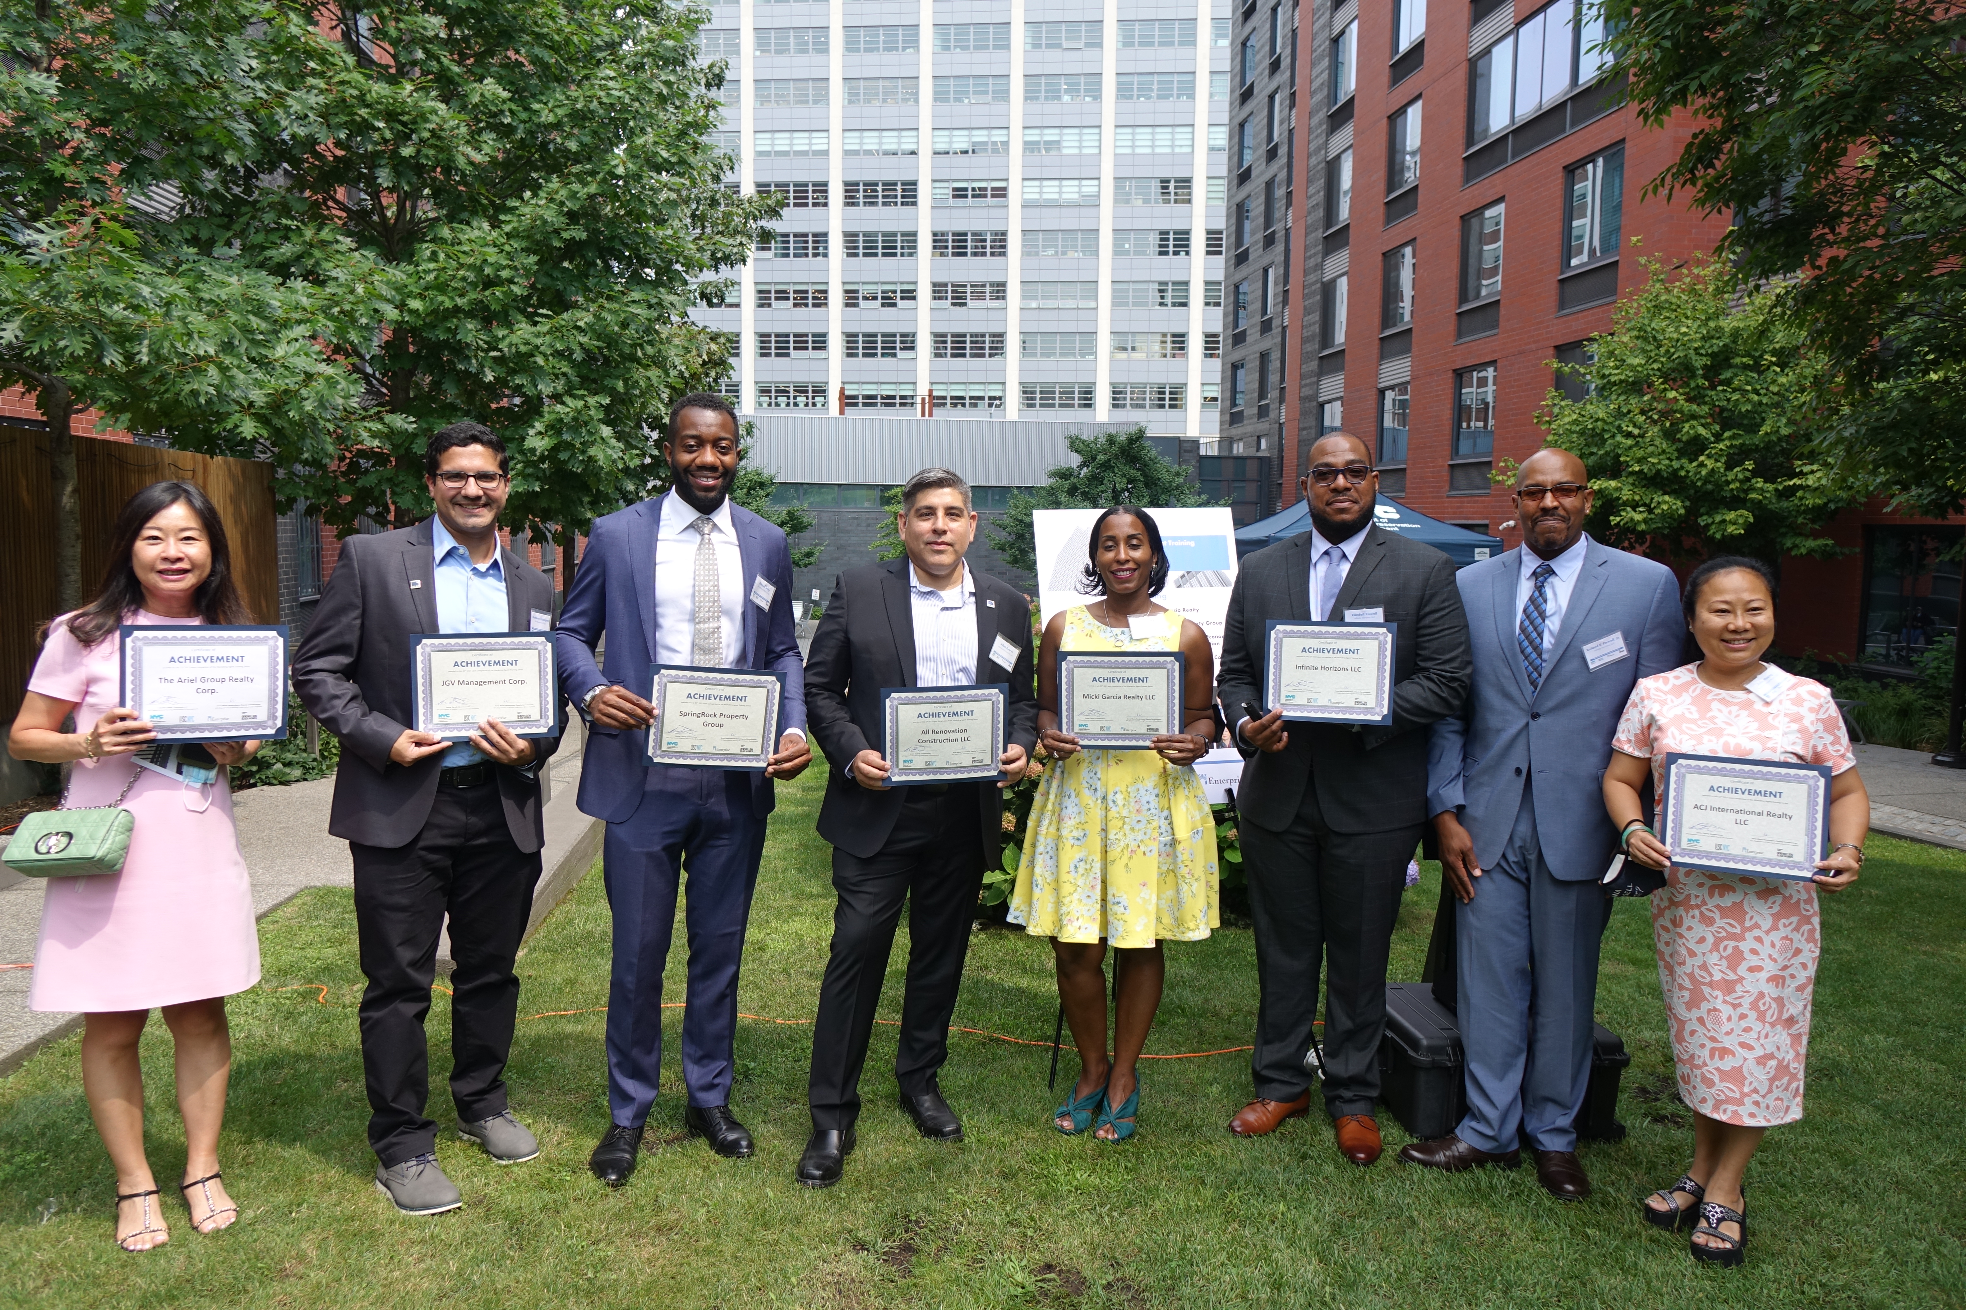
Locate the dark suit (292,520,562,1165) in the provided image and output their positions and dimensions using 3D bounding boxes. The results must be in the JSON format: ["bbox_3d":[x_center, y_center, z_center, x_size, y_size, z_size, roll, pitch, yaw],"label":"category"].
[{"bbox_3d":[-1.245,0.415,2.970,0.550,1.460,0.390,-3,6,-36],"label":"dark suit"}]

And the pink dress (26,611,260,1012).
[{"bbox_3d":[-1.775,0.335,2.790,0.440,0.830,0.310,-3,6,-37],"label":"pink dress"}]

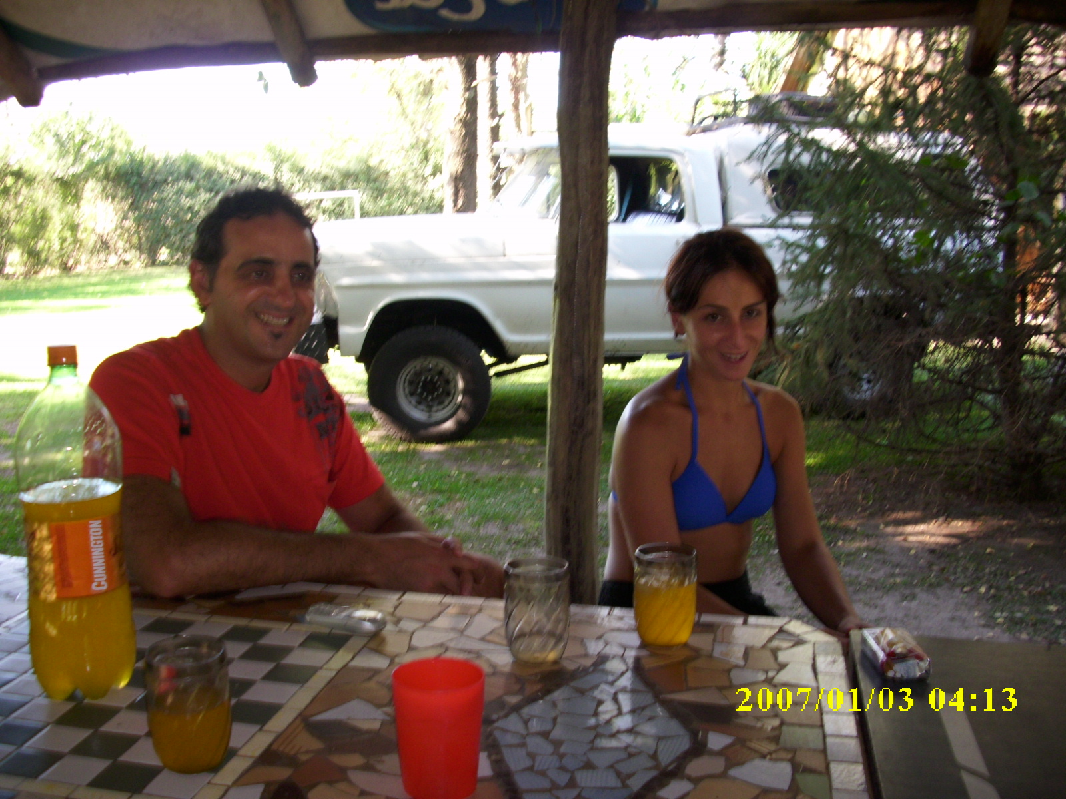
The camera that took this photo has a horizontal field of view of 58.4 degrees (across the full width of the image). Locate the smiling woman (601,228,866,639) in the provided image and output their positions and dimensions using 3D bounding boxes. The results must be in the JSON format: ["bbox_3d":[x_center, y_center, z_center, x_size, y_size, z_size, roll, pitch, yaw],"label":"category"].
[{"bbox_3d":[0.296,0.351,1.496,0.470,1.220,0.740,-5,11,-30],"label":"smiling woman"}]

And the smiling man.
[{"bbox_3d":[-0.303,0.335,1.403,0.550,1.270,0.760,-9,13,-44],"label":"smiling man"}]

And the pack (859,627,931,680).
[{"bbox_3d":[0.443,0.309,1.170,0.055,0.022,0.085,1,9,2],"label":"pack"}]

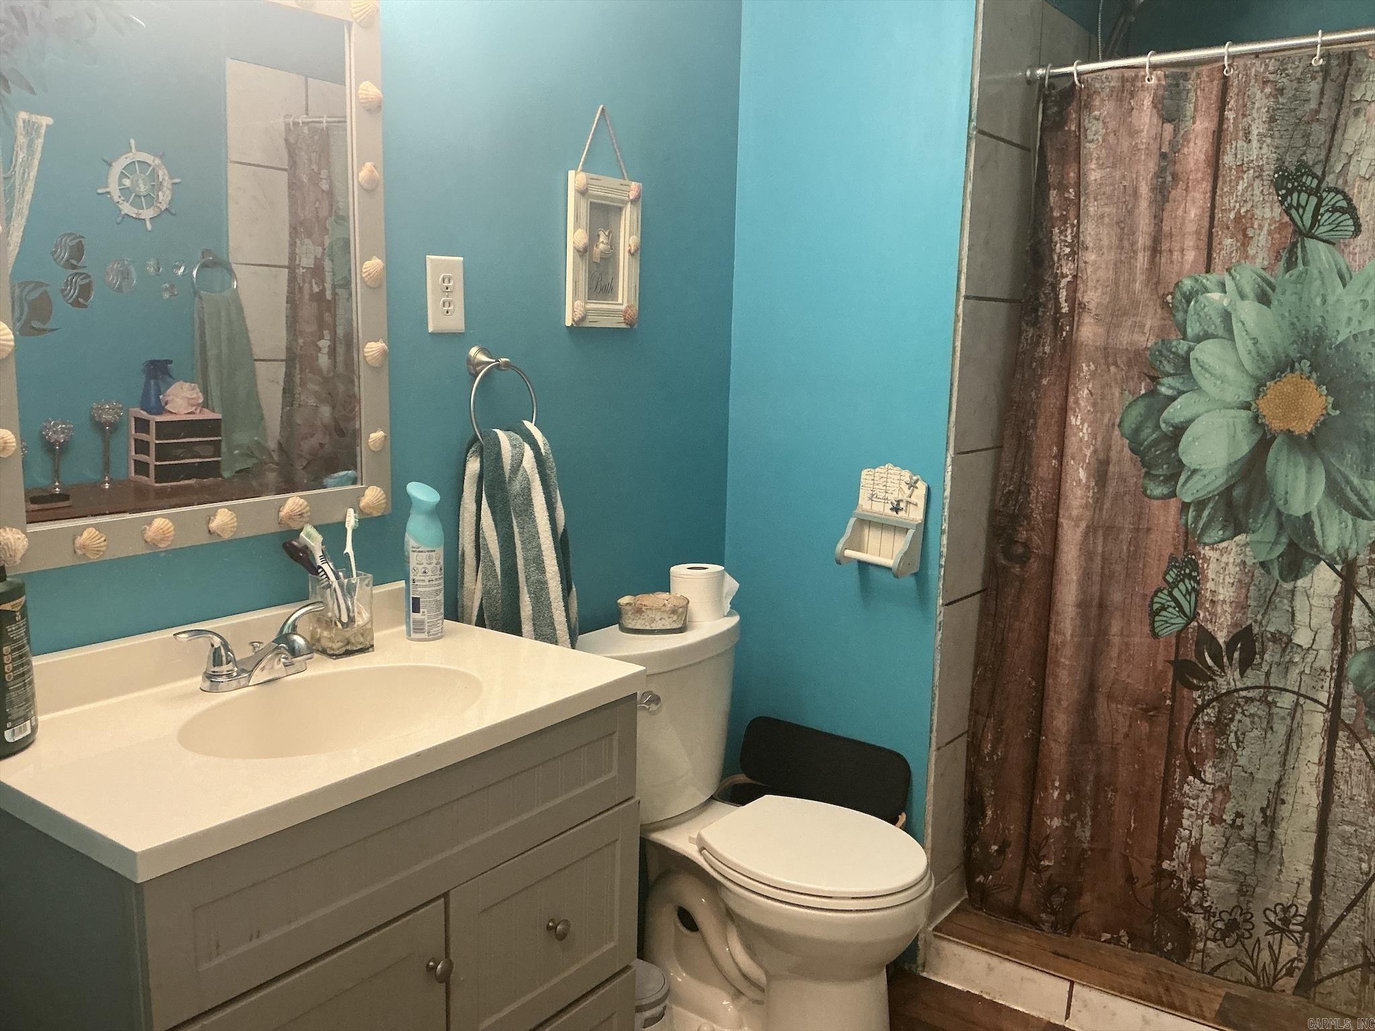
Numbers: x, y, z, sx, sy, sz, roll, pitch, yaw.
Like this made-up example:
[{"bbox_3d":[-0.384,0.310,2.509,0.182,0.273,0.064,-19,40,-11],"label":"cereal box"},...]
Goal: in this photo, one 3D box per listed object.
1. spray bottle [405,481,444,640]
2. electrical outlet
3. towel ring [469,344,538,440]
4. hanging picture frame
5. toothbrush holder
[{"bbox_3d":[-0.407,0.073,1.723,0.059,0.236,0.059,1,9,0],"label":"spray bottle"},{"bbox_3d":[-0.396,-0.362,1.827,0.007,0.121,0.077,8,11,35],"label":"electrical outlet"},{"bbox_3d":[-0.332,-0.197,1.887,0.078,0.176,0.156,8,11,35],"label":"towel ring"},{"bbox_3d":[-0.157,-0.564,2.111,0.025,0.408,0.192,8,11,35],"label":"hanging picture frame"},{"bbox_3d":[-0.512,0.145,1.642,0.065,0.115,0.065,8,11,39],"label":"toothbrush holder"}]

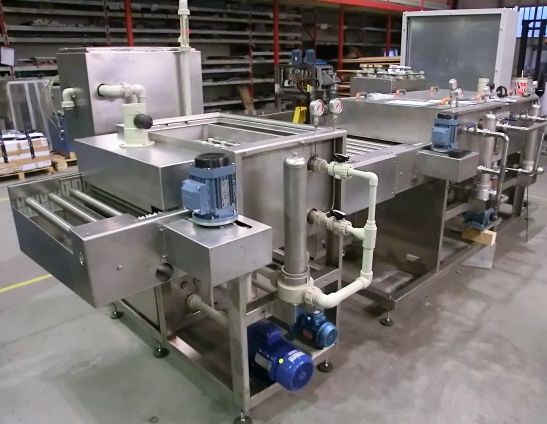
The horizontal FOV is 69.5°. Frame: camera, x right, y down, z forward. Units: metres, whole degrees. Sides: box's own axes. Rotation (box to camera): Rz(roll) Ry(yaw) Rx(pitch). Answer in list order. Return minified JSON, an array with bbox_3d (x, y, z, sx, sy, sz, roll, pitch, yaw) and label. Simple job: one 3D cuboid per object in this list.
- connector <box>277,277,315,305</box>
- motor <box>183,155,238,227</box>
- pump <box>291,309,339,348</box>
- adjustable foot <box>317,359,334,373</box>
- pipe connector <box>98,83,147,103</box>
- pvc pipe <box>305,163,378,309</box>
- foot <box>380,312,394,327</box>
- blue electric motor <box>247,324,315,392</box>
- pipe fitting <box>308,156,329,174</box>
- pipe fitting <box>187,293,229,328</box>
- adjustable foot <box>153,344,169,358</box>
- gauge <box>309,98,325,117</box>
[{"bbox_3d":[0.087,0.325,1.654,0.140,0.087,0.139,-18,26,-42],"label":"connector"},{"bbox_3d":[-0.208,-0.076,1.314,0.160,0.215,0.183,14,23,39],"label":"motor"},{"bbox_3d":[0.247,0.640,2.189,0.124,0.188,0.197,-18,26,-42],"label":"pump"},{"bbox_3d":[0.290,0.837,2.196,0.086,0.060,0.085,0,19,0],"label":"adjustable foot"},{"bbox_3d":[-0.713,-0.551,1.846,0.057,0.086,0.418,-18,26,-42],"label":"pipe connector"},{"bbox_3d":[0.239,0.089,1.625,0.314,0.494,0.226,-18,26,-42],"label":"pvc pipe"},{"bbox_3d":[0.741,0.676,2.555,0.083,0.069,0.082,-18,26,-42],"label":"foot"},{"bbox_3d":[0.029,0.716,1.965,0.169,0.235,0.300,-18,26,-42],"label":"blue electric motor"},{"bbox_3d":[0.199,-0.204,1.745,0.057,0.060,0.098,-18,26,-42],"label":"pipe fitting"},{"bbox_3d":[-0.358,0.568,2.253,0.067,0.071,0.350,-18,26,-42],"label":"pipe fitting"},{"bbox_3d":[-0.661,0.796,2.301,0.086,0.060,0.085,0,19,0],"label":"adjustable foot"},{"bbox_3d":[0.190,-0.458,1.727,0.067,0.071,0.032,-18,26,-42],"label":"gauge"}]

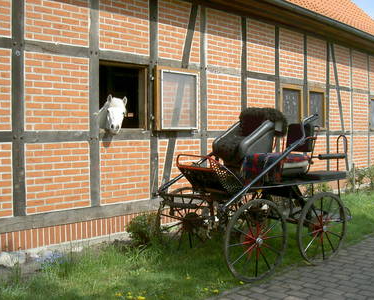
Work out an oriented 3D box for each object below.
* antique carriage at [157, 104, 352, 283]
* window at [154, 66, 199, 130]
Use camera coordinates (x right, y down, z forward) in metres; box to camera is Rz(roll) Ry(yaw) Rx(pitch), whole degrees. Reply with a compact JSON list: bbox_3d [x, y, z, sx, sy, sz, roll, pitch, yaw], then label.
[{"bbox_3d":[0.947,0.406,5.589,2.400,1.860,1.376,-2,3,-35],"label":"antique carriage"},{"bbox_3d":[-0.129,-0.738,6.772,0.885,0.905,0.070,-2,3,-45],"label":"window"}]

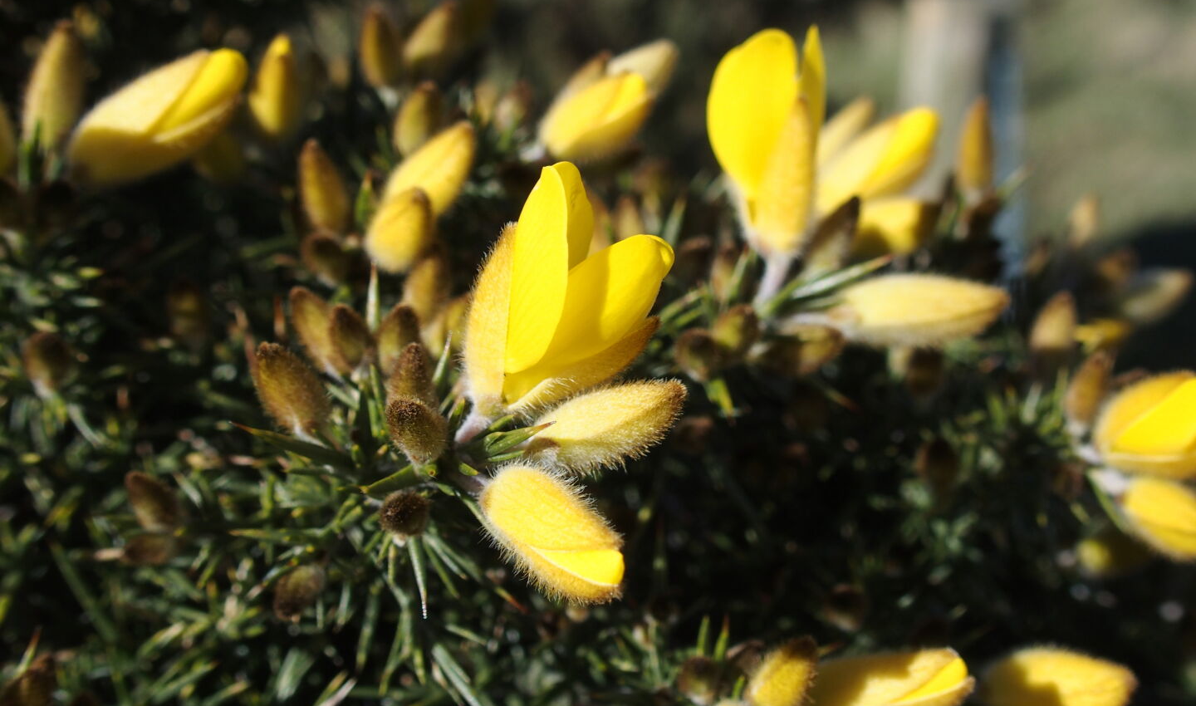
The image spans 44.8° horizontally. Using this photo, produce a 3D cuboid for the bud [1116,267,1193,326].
[{"bbox_3d":[0.067,-0.007,0.175,0.010,0.006,0.006,-30,0,0],"label":"bud"}]

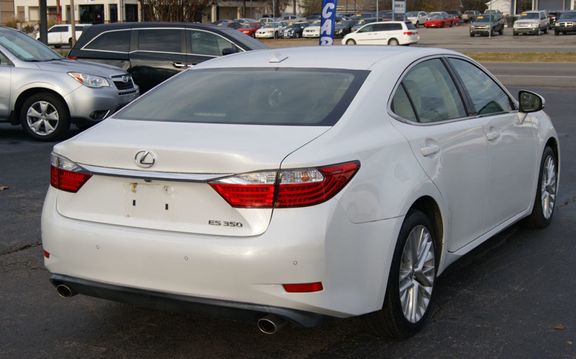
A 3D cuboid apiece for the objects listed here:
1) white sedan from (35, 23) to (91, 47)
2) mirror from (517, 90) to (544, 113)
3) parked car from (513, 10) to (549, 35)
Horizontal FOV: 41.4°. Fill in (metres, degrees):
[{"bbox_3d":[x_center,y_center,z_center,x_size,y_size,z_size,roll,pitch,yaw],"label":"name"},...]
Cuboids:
[{"bbox_3d":[-15.282,-10.024,53.500,4.800,1.730,1.850,-2,10,-4],"label":"white sedan"},{"bbox_3d":[1.682,-0.536,5.266,0.210,0.155,0.160,4,10,30],"label":"mirror"},{"bbox_3d":[17.794,-11.483,56.000,1.850,1.800,4.800,4,11,27],"label":"parked car"}]

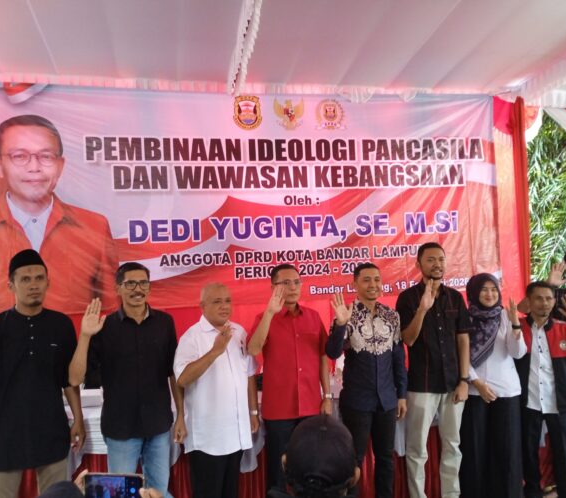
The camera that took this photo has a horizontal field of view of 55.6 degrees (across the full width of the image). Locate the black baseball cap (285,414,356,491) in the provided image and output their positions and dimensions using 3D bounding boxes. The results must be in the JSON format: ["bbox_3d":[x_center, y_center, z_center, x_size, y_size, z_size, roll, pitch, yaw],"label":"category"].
[{"bbox_3d":[0.102,0.513,1.410,0.180,0.155,0.270,-2,9,9],"label":"black baseball cap"}]

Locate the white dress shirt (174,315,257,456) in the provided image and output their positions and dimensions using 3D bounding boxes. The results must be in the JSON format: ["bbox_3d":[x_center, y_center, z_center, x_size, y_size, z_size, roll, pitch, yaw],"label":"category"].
[{"bbox_3d":[-0.378,0.759,3.030,0.470,0.760,0.330,-1,-2,-32],"label":"white dress shirt"}]

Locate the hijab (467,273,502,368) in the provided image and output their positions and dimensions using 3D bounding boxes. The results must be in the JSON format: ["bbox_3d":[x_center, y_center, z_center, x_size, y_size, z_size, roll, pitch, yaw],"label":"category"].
[{"bbox_3d":[1.279,0.454,3.410,0.250,0.590,0.270,-2,-1,-5],"label":"hijab"}]

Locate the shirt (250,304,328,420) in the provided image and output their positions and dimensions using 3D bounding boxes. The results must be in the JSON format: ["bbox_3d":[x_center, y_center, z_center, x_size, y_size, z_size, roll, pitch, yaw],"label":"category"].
[{"bbox_3d":[0.033,0.681,3.250,0.470,0.690,0.290,-1,-1,-13],"label":"shirt"}]

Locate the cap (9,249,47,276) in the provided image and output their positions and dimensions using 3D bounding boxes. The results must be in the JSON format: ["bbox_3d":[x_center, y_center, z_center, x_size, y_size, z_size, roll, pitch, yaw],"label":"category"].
[{"bbox_3d":[-1.284,0.071,2.710,0.180,0.105,0.245,-1,-14,-40],"label":"cap"}]

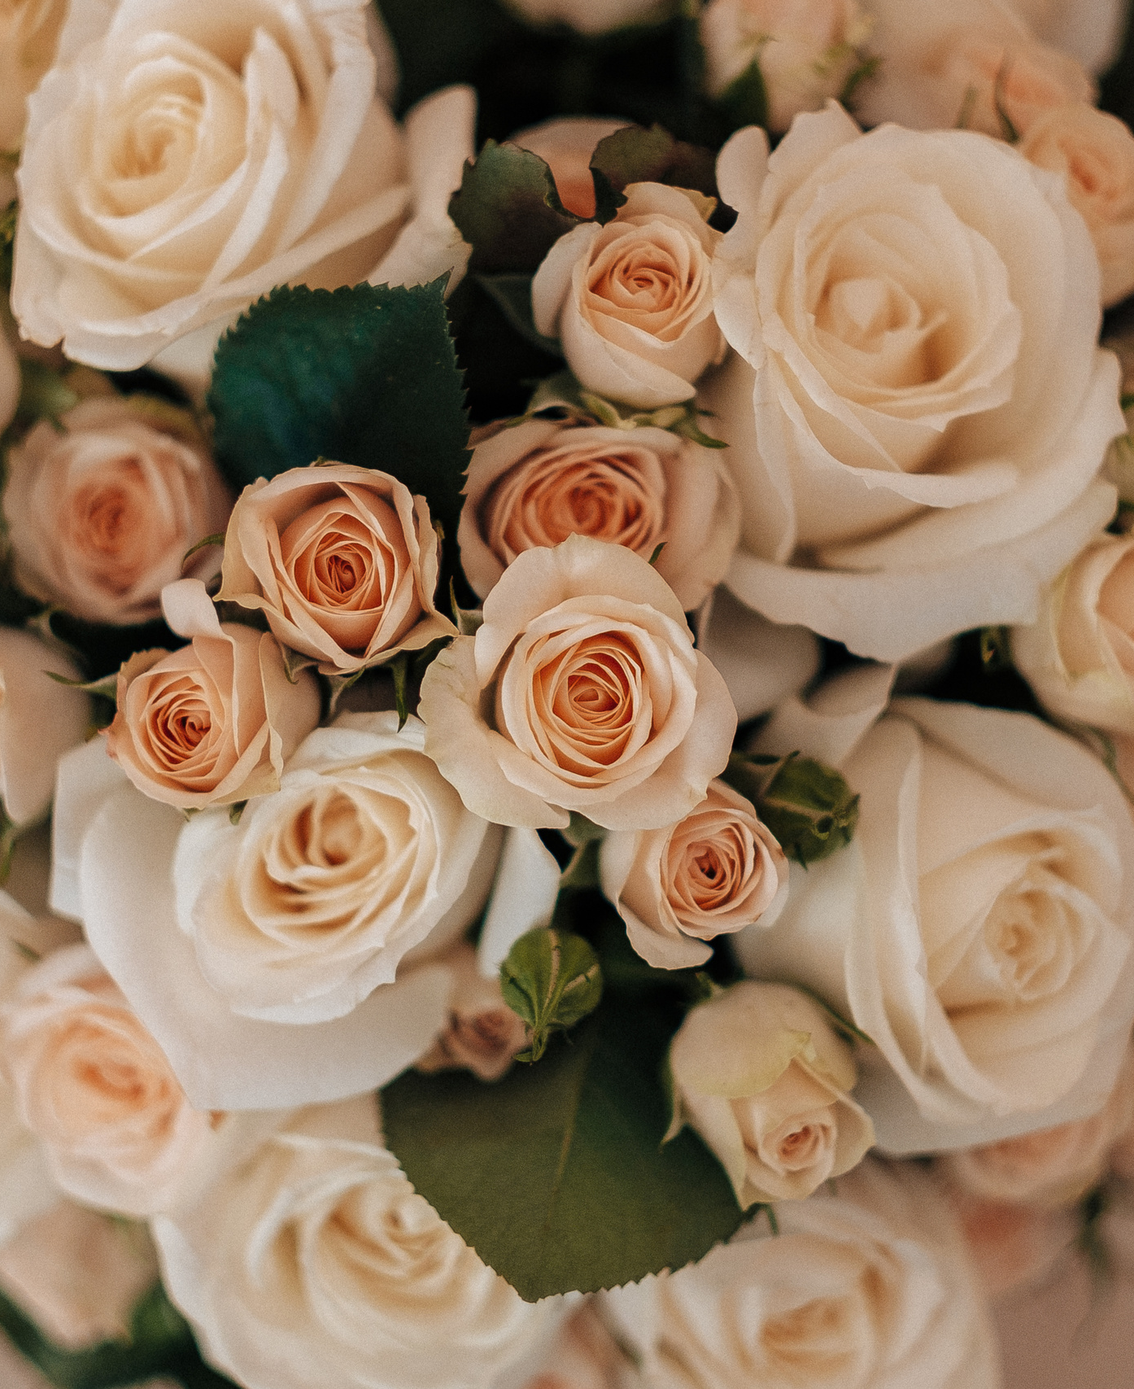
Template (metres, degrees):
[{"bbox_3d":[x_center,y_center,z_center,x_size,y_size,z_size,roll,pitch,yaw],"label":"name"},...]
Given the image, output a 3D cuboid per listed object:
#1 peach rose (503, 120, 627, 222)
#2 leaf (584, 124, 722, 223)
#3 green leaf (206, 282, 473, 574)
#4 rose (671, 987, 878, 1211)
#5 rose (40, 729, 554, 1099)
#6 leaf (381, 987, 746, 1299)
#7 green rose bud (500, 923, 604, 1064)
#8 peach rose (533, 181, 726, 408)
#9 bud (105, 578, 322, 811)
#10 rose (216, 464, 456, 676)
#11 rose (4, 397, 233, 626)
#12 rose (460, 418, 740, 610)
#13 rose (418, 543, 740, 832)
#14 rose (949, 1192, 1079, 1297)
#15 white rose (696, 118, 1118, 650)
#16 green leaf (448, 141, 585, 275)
[{"bbox_3d":[0.000,-0.091,0.862,0.031,0.032,0.032,0,66,0],"label":"peach rose"},{"bbox_3d":[0.014,-0.084,0.798,0.024,0.012,0.020,0,67,0],"label":"leaf"},{"bbox_3d":[-0.037,-0.044,0.790,0.044,0.014,0.050,6,73,8],"label":"green leaf"},{"bbox_3d":[0.035,0.068,0.830,0.034,0.034,0.044,-4,39,-4],"label":"rose"},{"bbox_3d":[-0.043,0.034,0.787,0.081,0.060,0.067,0,75,-6],"label":"rose"},{"bbox_3d":[0.000,0.071,0.790,0.058,0.058,0.015,10,20,-4],"label":"leaf"},{"bbox_3d":[-0.003,0.050,0.812,0.018,0.022,0.018,3,24,-1],"label":"green rose bud"},{"bbox_3d":[0.010,-0.065,0.785,0.031,0.034,0.035,0,68,-5],"label":"peach rose"},{"bbox_3d":[-0.056,0.000,0.778,0.034,0.036,0.035,0,16,20],"label":"bud"},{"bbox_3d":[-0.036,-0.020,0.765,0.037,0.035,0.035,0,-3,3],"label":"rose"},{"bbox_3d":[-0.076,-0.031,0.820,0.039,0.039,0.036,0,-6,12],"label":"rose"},{"bbox_3d":[0.005,-0.028,0.792,0.045,0.036,0.039,0,78,3],"label":"rose"},{"bbox_3d":[0.002,-0.002,0.797,0.052,0.049,0.040,0,3,-3],"label":"rose"},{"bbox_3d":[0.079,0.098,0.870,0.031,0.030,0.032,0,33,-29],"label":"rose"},{"bbox_3d":[0.058,-0.052,0.820,0.073,0.058,0.077,1,69,-3],"label":"white rose"},{"bbox_3d":[-0.009,-0.083,0.832,0.025,0.011,0.027,-29,72,-4],"label":"green leaf"}]

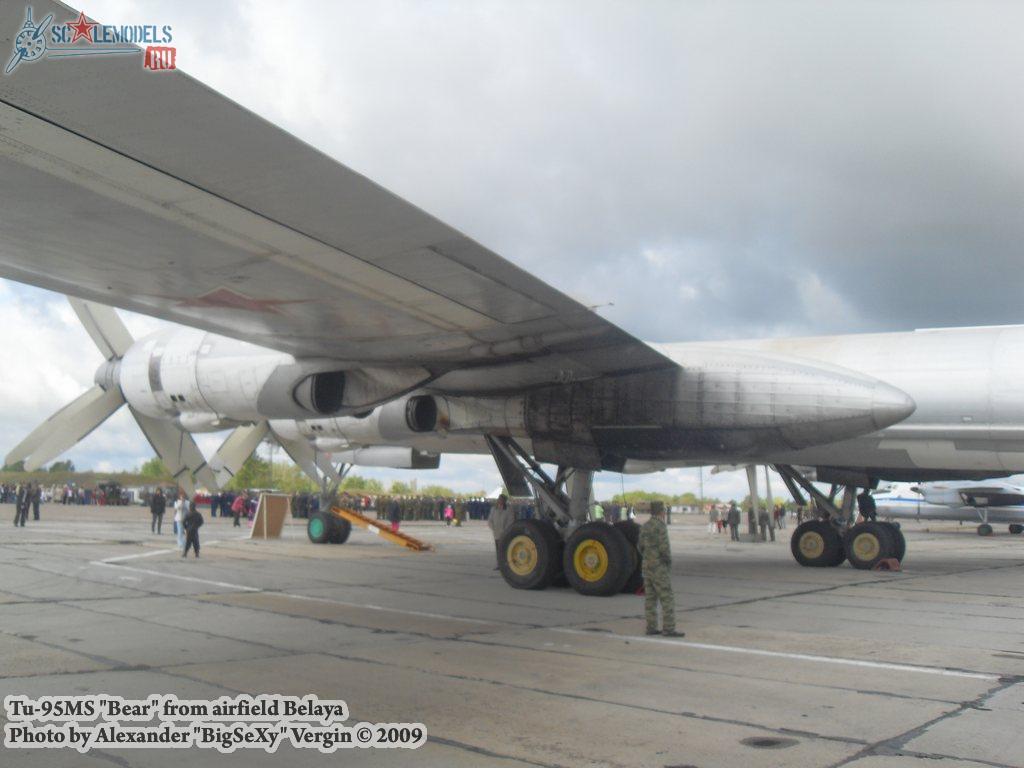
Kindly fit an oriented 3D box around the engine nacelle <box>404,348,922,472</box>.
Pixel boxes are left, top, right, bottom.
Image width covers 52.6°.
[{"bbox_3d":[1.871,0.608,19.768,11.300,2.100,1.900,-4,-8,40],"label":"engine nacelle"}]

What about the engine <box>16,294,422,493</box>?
[{"bbox_3d":[-4.749,-0.265,17.938,8.900,4.400,4.500,-4,-8,41],"label":"engine"}]

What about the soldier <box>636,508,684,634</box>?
[{"bbox_3d":[2.015,2.466,13.881,0.360,1.750,0.520,5,-7,-32],"label":"soldier"}]

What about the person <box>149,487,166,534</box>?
[{"bbox_3d":[-12.955,4.656,38.002,0.560,1.690,0.360,0,-6,11],"label":"person"}]

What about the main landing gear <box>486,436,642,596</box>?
[{"bbox_3d":[1.016,2.497,20.242,3.500,3.000,1.550,-4,-8,40],"label":"main landing gear"}]

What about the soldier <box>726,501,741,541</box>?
[{"bbox_3d":[10.181,6.317,47.564,0.560,1.800,0.380,1,-6,8],"label":"soldier"}]

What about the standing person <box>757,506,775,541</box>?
[{"bbox_3d":[11.934,6.606,48.732,0.620,1.580,0.420,1,-6,6],"label":"standing person"}]

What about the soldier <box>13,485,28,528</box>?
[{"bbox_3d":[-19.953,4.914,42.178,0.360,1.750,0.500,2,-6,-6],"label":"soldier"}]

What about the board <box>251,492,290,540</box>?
[{"bbox_3d":[-8.644,4.787,37.383,0.750,1.620,1.200,-4,-8,40],"label":"board"}]

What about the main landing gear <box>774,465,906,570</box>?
[{"bbox_3d":[9.232,3.746,29.662,3.500,3.000,1.550,-4,-8,40],"label":"main landing gear"}]

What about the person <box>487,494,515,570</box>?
[{"bbox_3d":[-0.248,3.566,24.804,0.620,1.770,0.400,-3,-8,37],"label":"person"}]

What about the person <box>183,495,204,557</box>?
[{"bbox_3d":[-7.933,3.608,25.939,0.560,1.480,0.360,5,-7,-26],"label":"person"}]

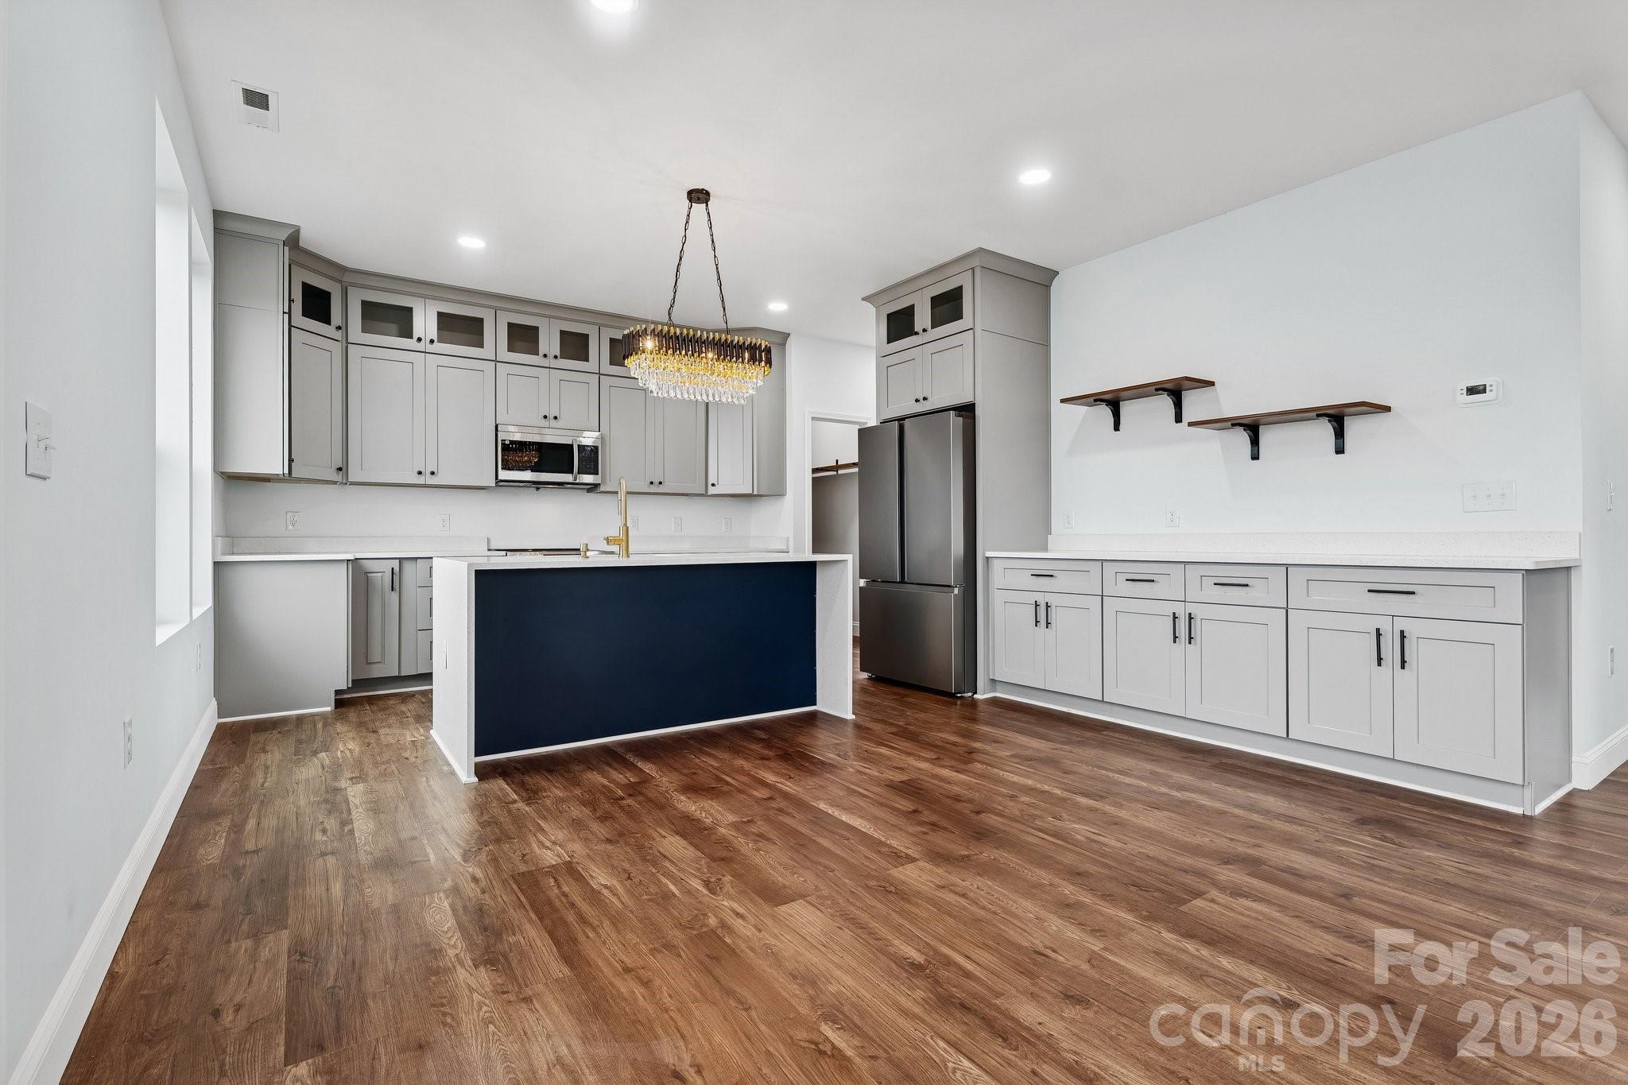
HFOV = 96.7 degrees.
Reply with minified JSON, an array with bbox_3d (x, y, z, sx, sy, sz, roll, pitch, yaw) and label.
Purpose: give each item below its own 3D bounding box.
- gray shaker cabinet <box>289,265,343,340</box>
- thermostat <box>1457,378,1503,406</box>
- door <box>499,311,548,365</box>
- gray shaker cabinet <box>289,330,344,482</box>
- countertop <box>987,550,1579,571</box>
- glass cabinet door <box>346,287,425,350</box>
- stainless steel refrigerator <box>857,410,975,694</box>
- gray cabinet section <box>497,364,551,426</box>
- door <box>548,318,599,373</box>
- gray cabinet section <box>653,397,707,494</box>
[{"bbox_3d":[-3.095,-1.486,4.494,0.025,0.365,0.355,0,0,12],"label":"gray shaker cabinet"},{"bbox_3d":[2.820,-0.634,3.070,0.028,0.096,0.144,0,0,-35],"label":"thermostat"},{"bbox_3d":[-2.144,-1.489,5.333,0.384,0.370,0.025,0,0,-35],"label":"door"},{"bbox_3d":[-3.280,-0.857,4.575,0.320,0.910,0.390,0,0,9],"label":"gray shaker cabinet"},{"bbox_3d":[2.047,0.078,3.660,0.645,0.035,2.450,0,0,-36],"label":"countertop"},{"bbox_3d":[-2.875,-1.494,4.878,0.446,0.363,0.025,0,0,-36],"label":"glass cabinet door"},{"bbox_3d":[0.916,0.084,4.991,0.820,1.780,0.910,0,0,-35],"label":"stainless steel refrigerator"},{"bbox_3d":[-2.231,-1.082,5.460,0.384,0.444,0.330,0,0,-35],"label":"gray cabinet section"},{"bbox_3d":[-1.834,-1.491,5.551,0.376,0.370,0.025,0,0,-35],"label":"door"},{"bbox_3d":[-1.202,-0.860,6.182,0.472,0.903,0.330,0,0,-35],"label":"gray cabinet section"}]

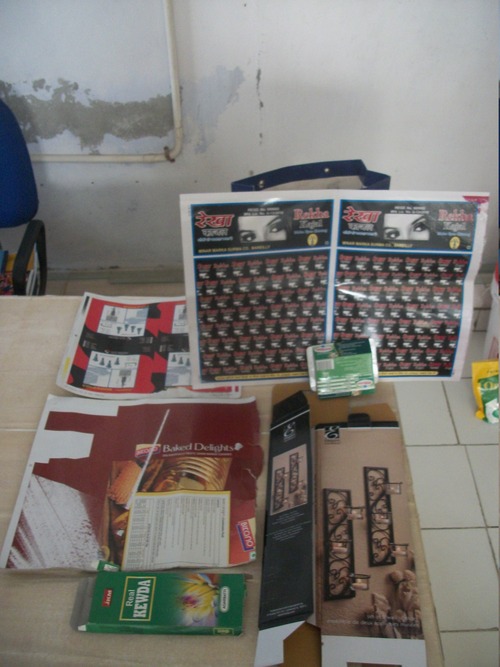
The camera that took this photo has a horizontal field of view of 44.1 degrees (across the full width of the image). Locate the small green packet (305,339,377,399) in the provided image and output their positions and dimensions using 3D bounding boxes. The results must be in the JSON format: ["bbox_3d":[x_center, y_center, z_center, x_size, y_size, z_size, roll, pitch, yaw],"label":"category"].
[{"bbox_3d":[0.176,0.067,1.161,0.122,0.104,0.022,-6,8,-7],"label":"small green packet"}]

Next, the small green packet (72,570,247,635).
[{"bbox_3d":[-0.121,0.380,0.871,0.222,0.022,0.074,1,44,1],"label":"small green packet"}]

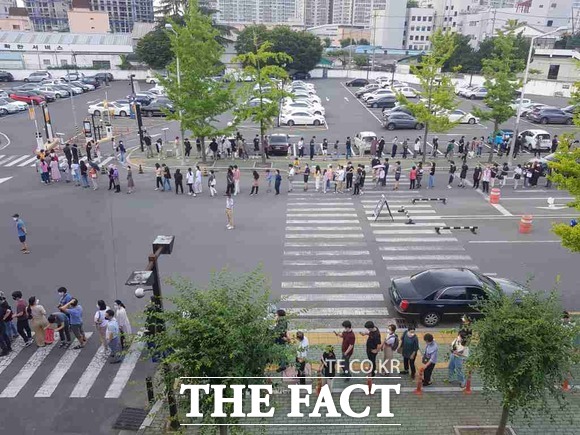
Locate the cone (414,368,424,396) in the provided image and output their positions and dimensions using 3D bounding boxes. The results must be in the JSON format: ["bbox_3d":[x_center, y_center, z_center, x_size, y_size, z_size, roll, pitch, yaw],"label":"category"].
[{"bbox_3d":[3.318,4.162,11.058,0.290,0.750,0.290,0,22,0],"label":"cone"}]

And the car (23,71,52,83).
[{"bbox_3d":[-46.868,-26.160,81.018,4.400,1.680,1.820,-2,22,-8],"label":"car"}]

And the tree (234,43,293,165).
[{"bbox_3d":[-1.999,-8.324,32.115,4.150,8.955,4.100,1,22,0],"label":"tree"}]

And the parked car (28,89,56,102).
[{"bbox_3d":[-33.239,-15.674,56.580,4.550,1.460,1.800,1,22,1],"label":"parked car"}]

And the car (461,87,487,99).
[{"bbox_3d":[29.625,-19.407,68.052,4.500,1.550,1.820,1,22,0],"label":"car"}]

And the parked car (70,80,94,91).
[{"bbox_3d":[-33.202,-20.753,68.800,4.550,1.460,1.800,0,22,0],"label":"parked car"}]

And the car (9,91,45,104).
[{"bbox_3d":[-33.809,-15.493,56.013,4.100,1.460,1.720,4,22,8],"label":"car"}]

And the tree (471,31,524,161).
[{"bbox_3d":[15.183,-8.427,31.044,3.600,9.260,3.600,0,22,1],"label":"tree"}]

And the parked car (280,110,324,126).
[{"bbox_3d":[1.374,-10.736,46.761,4.650,1.450,1.800,1,22,0],"label":"parked car"}]

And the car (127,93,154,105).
[{"bbox_3d":[-18.442,-14.728,54.800,4.300,1.500,1.780,0,22,0],"label":"car"}]

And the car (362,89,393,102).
[{"bbox_3d":[12.693,-17.505,62.600,4.600,1.580,1.840,0,22,0],"label":"car"}]

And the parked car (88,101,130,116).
[{"bbox_3d":[-19.670,-12.149,48.377,4.720,1.440,1.830,1,22,0],"label":"parked car"}]

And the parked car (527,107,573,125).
[{"bbox_3d":[29.114,-11.298,48.200,4.450,1.630,1.850,0,22,0],"label":"parked car"}]

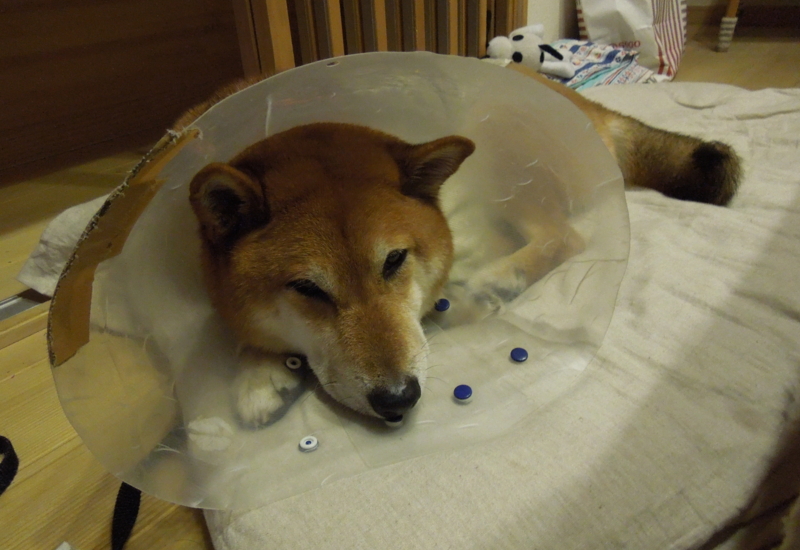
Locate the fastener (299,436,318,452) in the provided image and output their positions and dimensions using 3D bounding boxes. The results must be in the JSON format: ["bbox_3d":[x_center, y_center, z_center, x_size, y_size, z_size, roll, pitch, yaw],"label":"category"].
[{"bbox_3d":[-0.057,0.106,0.362,0.012,0.006,0.012,-3,31,0],"label":"fastener"}]

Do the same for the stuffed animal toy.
[{"bbox_3d":[0.315,-0.533,1.385,0.215,0.120,0.125,5,32,13],"label":"stuffed animal toy"}]

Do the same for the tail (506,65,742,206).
[{"bbox_3d":[0.261,-0.183,0.723,0.290,0.115,0.085,23,39,36],"label":"tail"}]

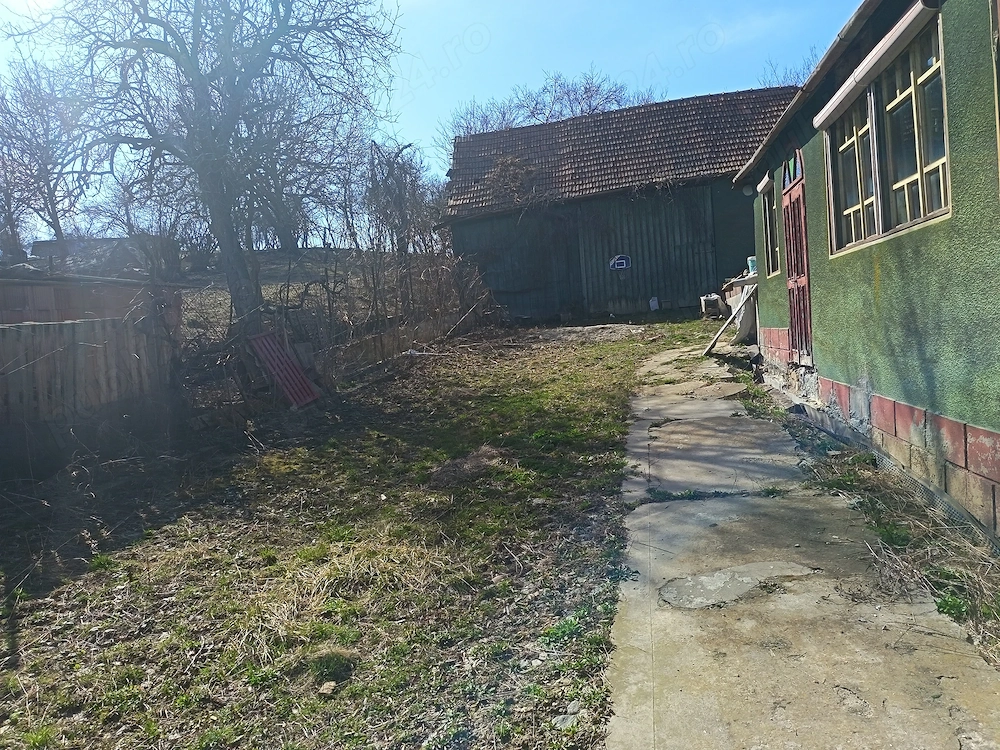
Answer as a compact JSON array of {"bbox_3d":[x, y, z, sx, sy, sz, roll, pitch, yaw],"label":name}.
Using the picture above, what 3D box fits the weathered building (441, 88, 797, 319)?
[{"bbox_3d":[4.279,-5.225,22.153,11.000,6.480,5.800,-4,4,12],"label":"weathered building"}]

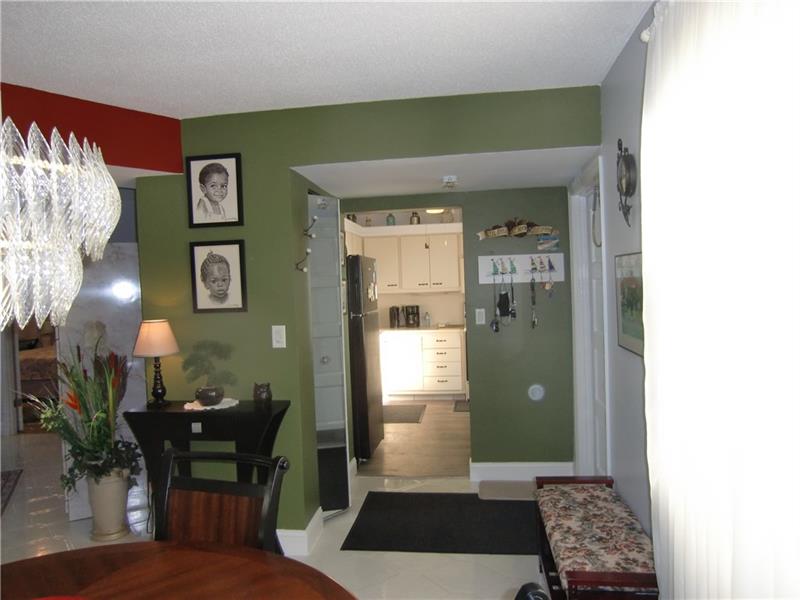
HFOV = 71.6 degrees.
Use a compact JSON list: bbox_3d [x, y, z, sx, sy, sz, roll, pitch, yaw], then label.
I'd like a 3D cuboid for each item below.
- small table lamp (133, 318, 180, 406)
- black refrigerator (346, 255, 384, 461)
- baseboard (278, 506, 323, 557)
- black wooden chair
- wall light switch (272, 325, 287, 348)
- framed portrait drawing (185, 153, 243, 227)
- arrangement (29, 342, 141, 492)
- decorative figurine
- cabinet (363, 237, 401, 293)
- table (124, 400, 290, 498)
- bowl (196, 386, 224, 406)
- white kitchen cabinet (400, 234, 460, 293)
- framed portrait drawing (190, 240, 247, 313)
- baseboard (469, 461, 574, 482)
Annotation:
[{"bbox_3d":[-1.310,0.346,2.989,0.260,0.472,0.260,-2,2,8],"label":"small table lamp"},{"bbox_3d":[-0.590,0.494,5.016,0.720,1.731,0.700,-2,2,8],"label":"black refrigerator"},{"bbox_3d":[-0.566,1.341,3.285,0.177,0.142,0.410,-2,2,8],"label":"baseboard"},{"bbox_3d":[-0.648,0.991,1.648,0.480,0.930,0.560,-2,1,20],"label":"black wooden chair"},{"bbox_3d":[-0.660,0.202,3.056,0.071,0.120,0.013,-2,2,8],"label":"wall light switch"},{"bbox_3d":[-1.021,-0.599,3.047,0.314,0.389,0.024,-2,1,7],"label":"framed portrait drawing"},{"bbox_3d":[-1.910,0.720,3.368,0.580,0.915,0.480,-3,2,-30],"label":"arrangement"},{"bbox_3d":[-0.747,0.505,3.031,0.088,0.103,0.075,-2,1,7],"label":"decorative figurine"},{"bbox_3d":[-0.204,-0.463,7.450,0.503,0.765,0.330,-2,2,8],"label":"cabinet"},{"bbox_3d":[-1.001,1.002,2.968,0.838,0.868,0.250,-2,1,7],"label":"table"},{"bbox_3d":[-1.040,0.520,3.031,0.143,0.095,0.143,-2,1,0],"label":"bowl"},{"bbox_3d":[0.423,-0.481,7.364,0.765,0.767,0.330,-2,2,8],"label":"white kitchen cabinet"},{"bbox_3d":[-1.008,-0.128,3.086,0.315,0.398,0.023,-2,2,8],"label":"framed portrait drawing"},{"bbox_3d":[0.891,1.267,4.073,0.748,0.140,0.020,-2,2,8],"label":"baseboard"}]

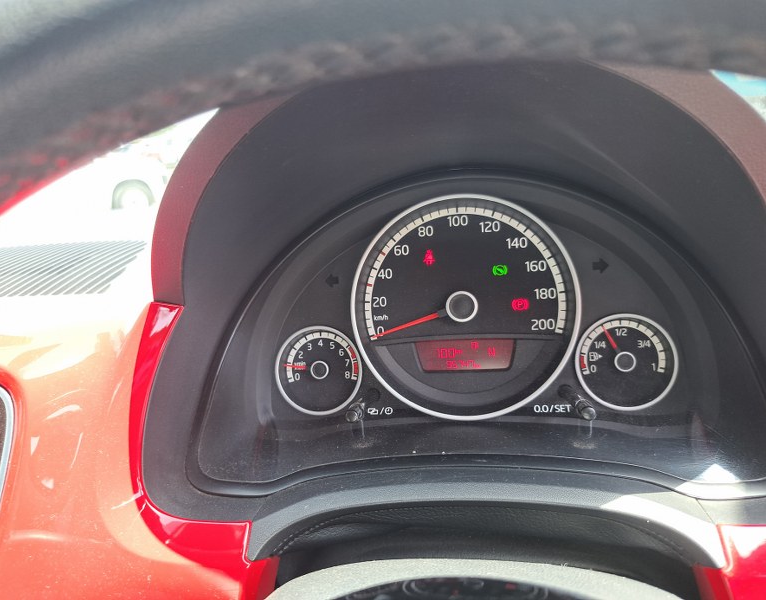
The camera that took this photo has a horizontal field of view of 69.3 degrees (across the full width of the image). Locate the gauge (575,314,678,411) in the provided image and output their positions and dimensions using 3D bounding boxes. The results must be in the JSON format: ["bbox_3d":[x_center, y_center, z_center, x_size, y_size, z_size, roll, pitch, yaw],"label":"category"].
[{"bbox_3d":[0.122,0.032,0.282,0.049,0.049,0.012,-3,-5,9],"label":"gauge"}]

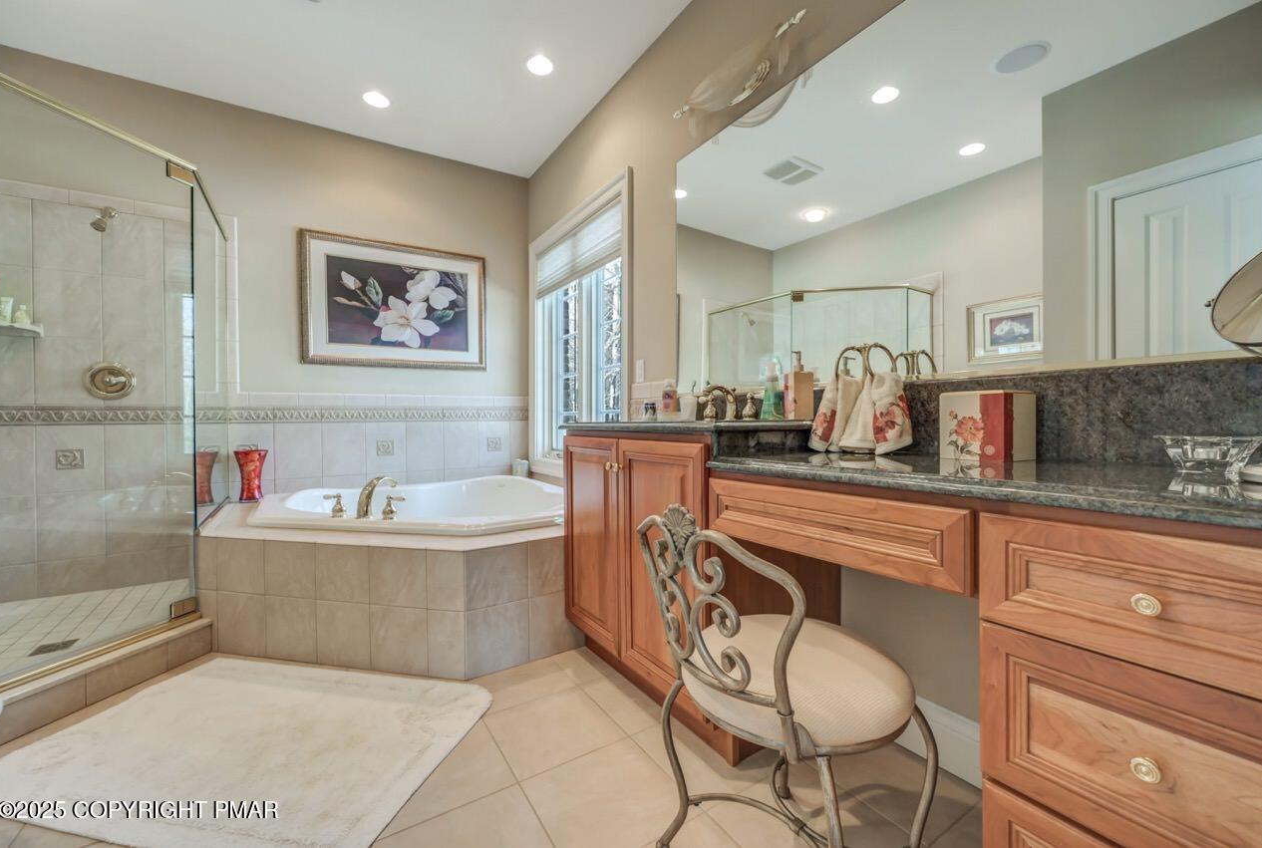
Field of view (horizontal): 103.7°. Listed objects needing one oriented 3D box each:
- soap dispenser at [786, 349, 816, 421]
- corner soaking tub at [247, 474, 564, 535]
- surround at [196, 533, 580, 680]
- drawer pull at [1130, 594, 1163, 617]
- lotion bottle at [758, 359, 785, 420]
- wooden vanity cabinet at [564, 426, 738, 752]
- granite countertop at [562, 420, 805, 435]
[{"bbox_3d":[0.519,-0.116,1.533,0.082,0.214,0.046,-1,0,-33],"label":"soap dispenser"},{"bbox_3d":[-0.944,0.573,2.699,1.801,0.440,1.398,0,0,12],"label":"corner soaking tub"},{"bbox_3d":[-0.961,0.676,2.018,1.522,0.469,0.361,0,0,12],"label":"surround"},{"bbox_3d":[0.623,0.218,0.598,0.027,0.028,0.028,-1,0,-33],"label":"drawer pull"},{"bbox_3d":[0.466,-0.113,1.636,0.065,0.208,0.080,-1,0,-33],"label":"lotion bottle"},{"bbox_3d":[0.202,0.463,1.771,0.544,0.880,0.848,-1,0,-33],"label":"wooden vanity cabinet"},{"bbox_3d":[0.197,0.007,1.745,0.573,0.032,0.891,-1,0,-33],"label":"granite countertop"}]

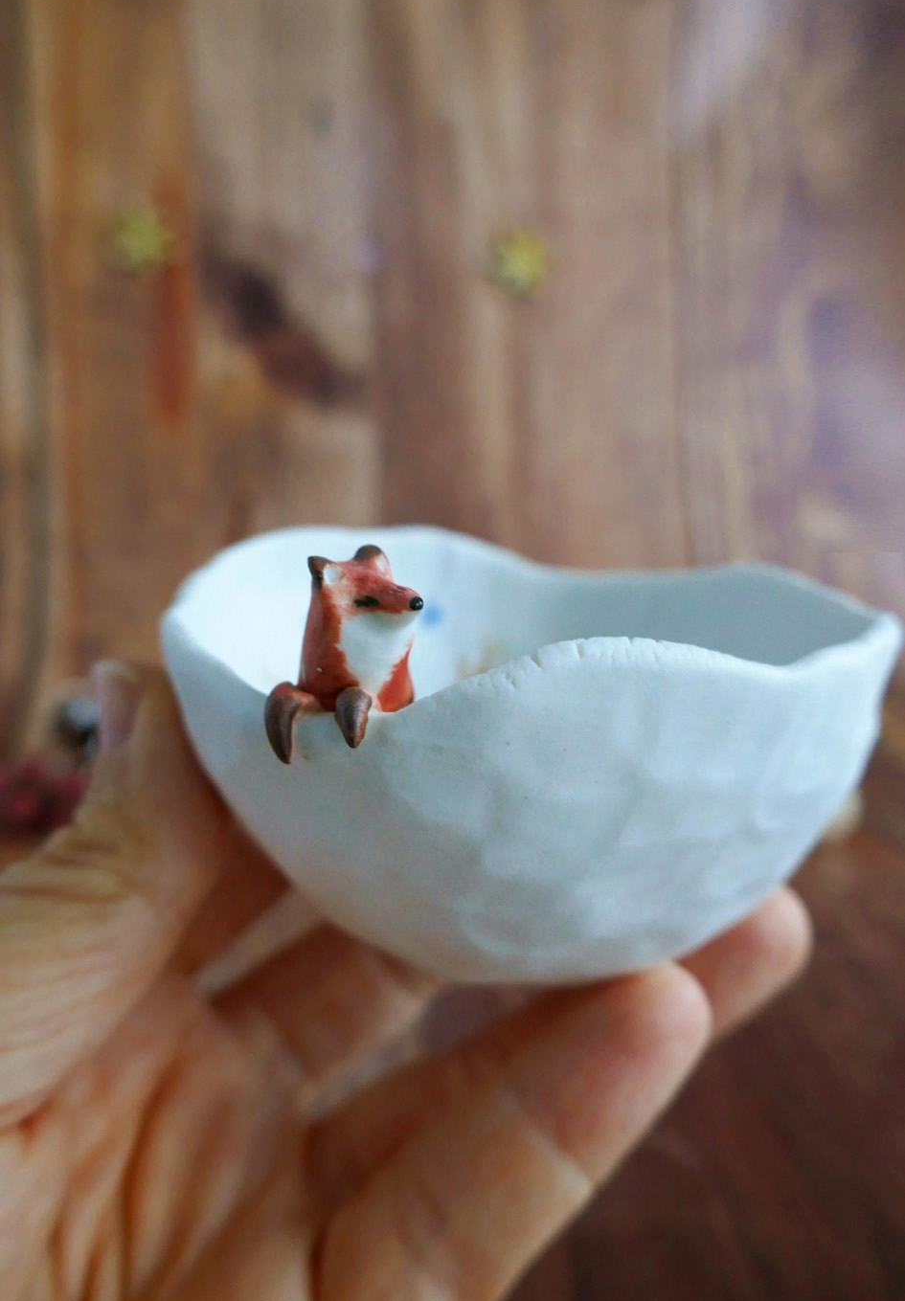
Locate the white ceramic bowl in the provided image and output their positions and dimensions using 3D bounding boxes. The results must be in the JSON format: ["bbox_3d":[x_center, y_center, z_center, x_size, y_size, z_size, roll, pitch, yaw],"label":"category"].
[{"bbox_3d":[0.010,0.012,0.124,0.087,0.055,0.087,0,12,0],"label":"white ceramic bowl"}]

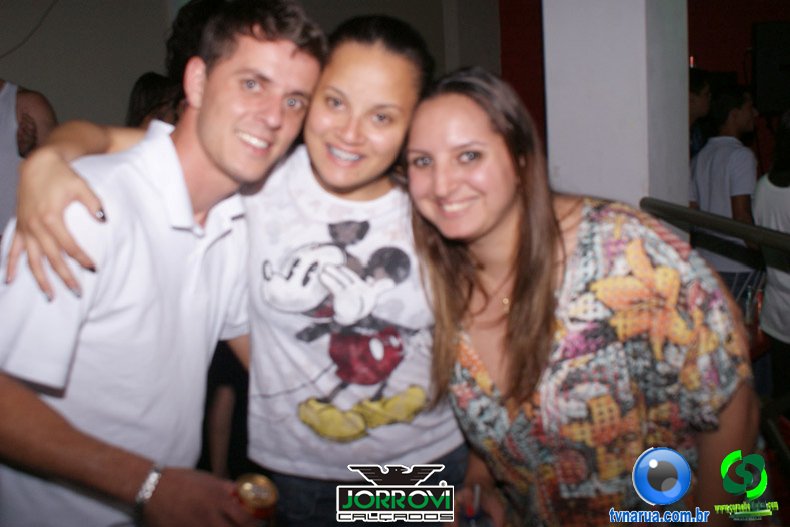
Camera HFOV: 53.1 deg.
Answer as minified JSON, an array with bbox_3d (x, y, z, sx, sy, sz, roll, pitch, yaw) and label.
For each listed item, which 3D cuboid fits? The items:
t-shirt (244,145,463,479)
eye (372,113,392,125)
[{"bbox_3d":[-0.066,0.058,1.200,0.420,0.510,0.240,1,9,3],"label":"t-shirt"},{"bbox_3d":[-0.017,-0.193,1.050,0.026,0.012,0.015,18,6,3],"label":"eye"}]

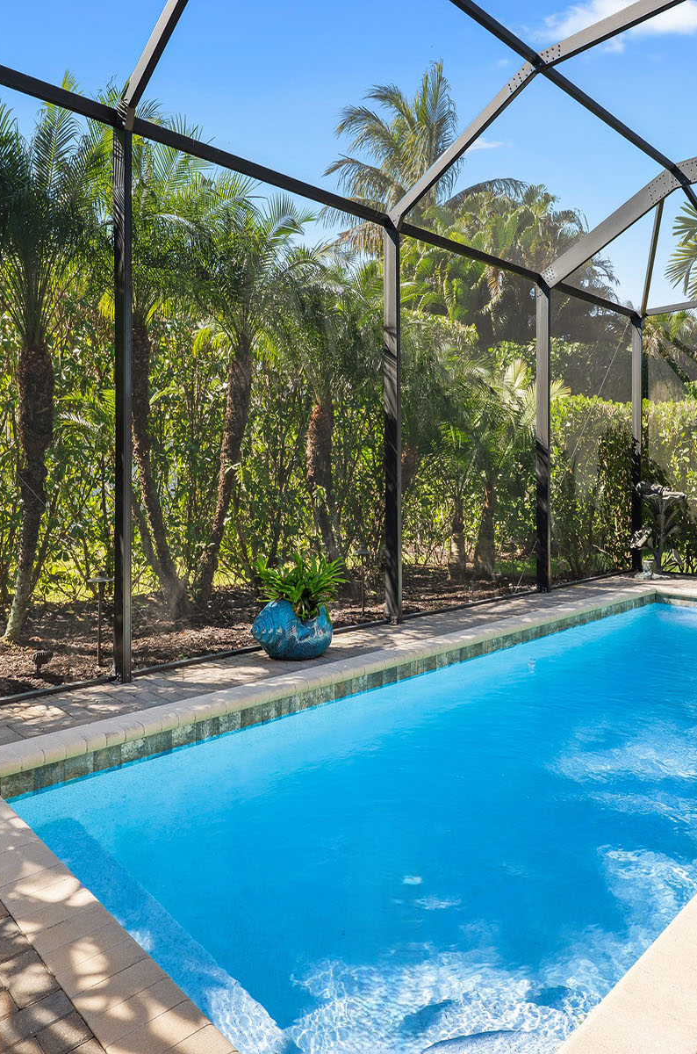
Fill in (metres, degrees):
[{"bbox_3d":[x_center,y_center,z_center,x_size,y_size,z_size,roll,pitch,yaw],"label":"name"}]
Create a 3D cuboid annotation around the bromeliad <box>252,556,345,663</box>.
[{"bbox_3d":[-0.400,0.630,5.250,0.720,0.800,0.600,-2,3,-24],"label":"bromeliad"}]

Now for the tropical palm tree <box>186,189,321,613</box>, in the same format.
[{"bbox_3d":[-1.100,-1.420,7.550,1.550,4.550,1.550,-1,3,-6],"label":"tropical palm tree"}]

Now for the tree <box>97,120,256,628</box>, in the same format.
[{"bbox_3d":[-1.780,-1.600,6.750,1.600,5.000,1.600,-1,3,-6],"label":"tree"}]

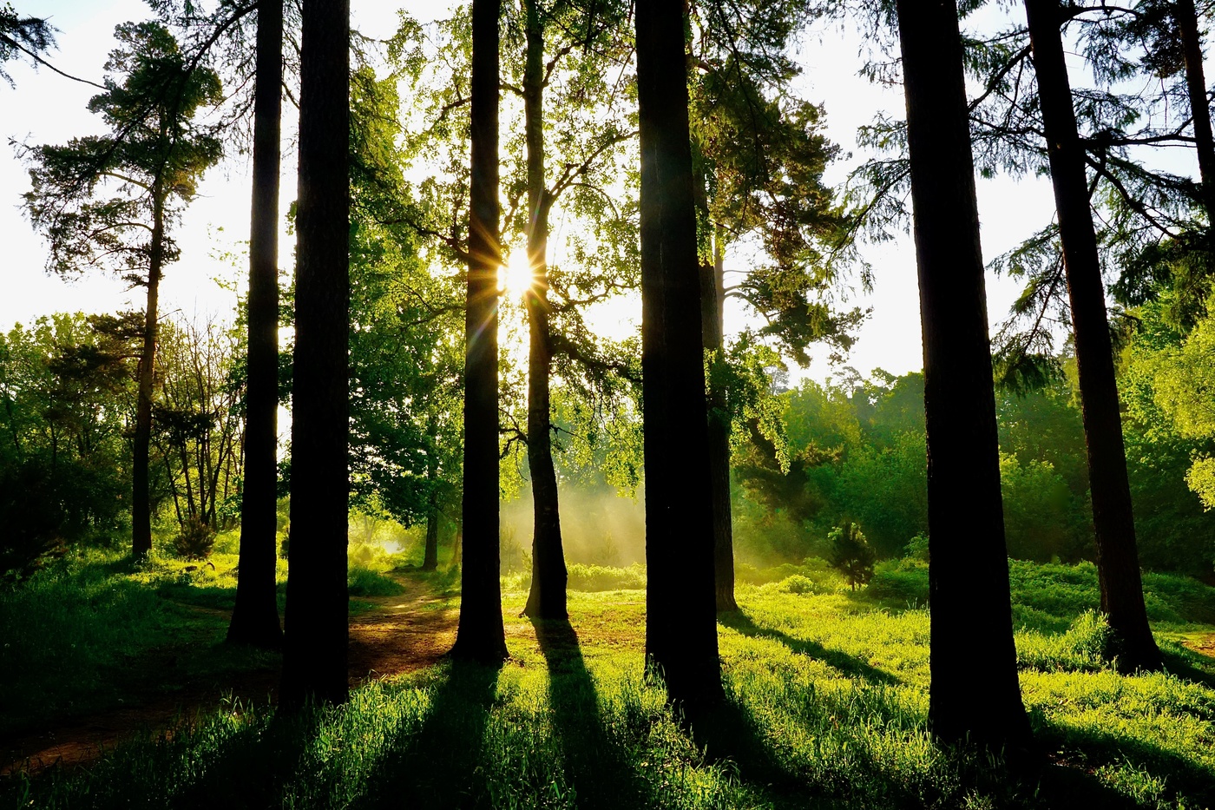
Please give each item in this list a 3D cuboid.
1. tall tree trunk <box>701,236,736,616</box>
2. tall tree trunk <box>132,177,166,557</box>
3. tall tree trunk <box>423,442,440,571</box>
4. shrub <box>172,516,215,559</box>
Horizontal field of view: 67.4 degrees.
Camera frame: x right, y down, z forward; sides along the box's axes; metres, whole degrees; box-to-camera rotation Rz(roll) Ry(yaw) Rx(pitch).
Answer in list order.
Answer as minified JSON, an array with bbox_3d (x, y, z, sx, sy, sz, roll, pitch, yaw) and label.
[{"bbox_3d":[1.991,0.184,16.970,0.520,7.220,0.520,0,-7,0],"label":"tall tree trunk"},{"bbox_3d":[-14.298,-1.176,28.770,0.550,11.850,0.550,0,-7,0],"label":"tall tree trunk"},{"bbox_3d":[-5.719,3.253,29.779,0.470,4.290,0.470,0,-7,0],"label":"tall tree trunk"},{"bbox_3d":[-12.469,4.014,27.582,1.300,1.270,1.250,0,-7,0],"label":"shrub"}]

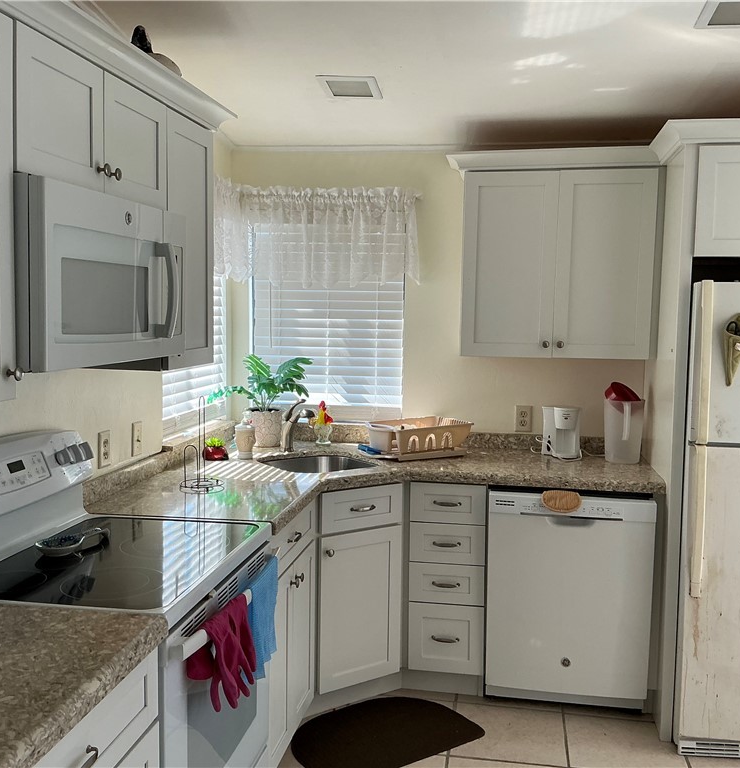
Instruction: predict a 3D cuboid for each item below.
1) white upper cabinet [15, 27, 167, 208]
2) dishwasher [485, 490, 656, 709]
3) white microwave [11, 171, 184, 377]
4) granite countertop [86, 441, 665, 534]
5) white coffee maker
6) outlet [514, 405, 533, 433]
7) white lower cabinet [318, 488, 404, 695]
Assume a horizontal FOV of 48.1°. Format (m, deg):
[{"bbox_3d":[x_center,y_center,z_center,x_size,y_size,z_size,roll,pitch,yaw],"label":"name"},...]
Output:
[{"bbox_3d":[-0.798,-0.614,2.042,0.309,0.299,0.741,2,5,10],"label":"white upper cabinet"},{"bbox_3d":[0.814,0.809,3.471,0.605,0.824,0.600,2,5,10],"label":"dishwasher"},{"bbox_3d":[-0.775,-0.266,2.132,0.410,0.420,0.750,2,5,10],"label":"white microwave"},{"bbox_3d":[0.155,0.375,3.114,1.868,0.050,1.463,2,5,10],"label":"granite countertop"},{"bbox_3d":[0.832,0.207,3.595,0.138,0.214,0.155,0,6,-12],"label":"white coffee maker"},{"bbox_3d":[0.693,0.158,3.729,0.073,0.118,0.009,2,5,10],"label":"outlet"},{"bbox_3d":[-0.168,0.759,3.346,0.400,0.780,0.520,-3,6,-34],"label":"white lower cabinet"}]

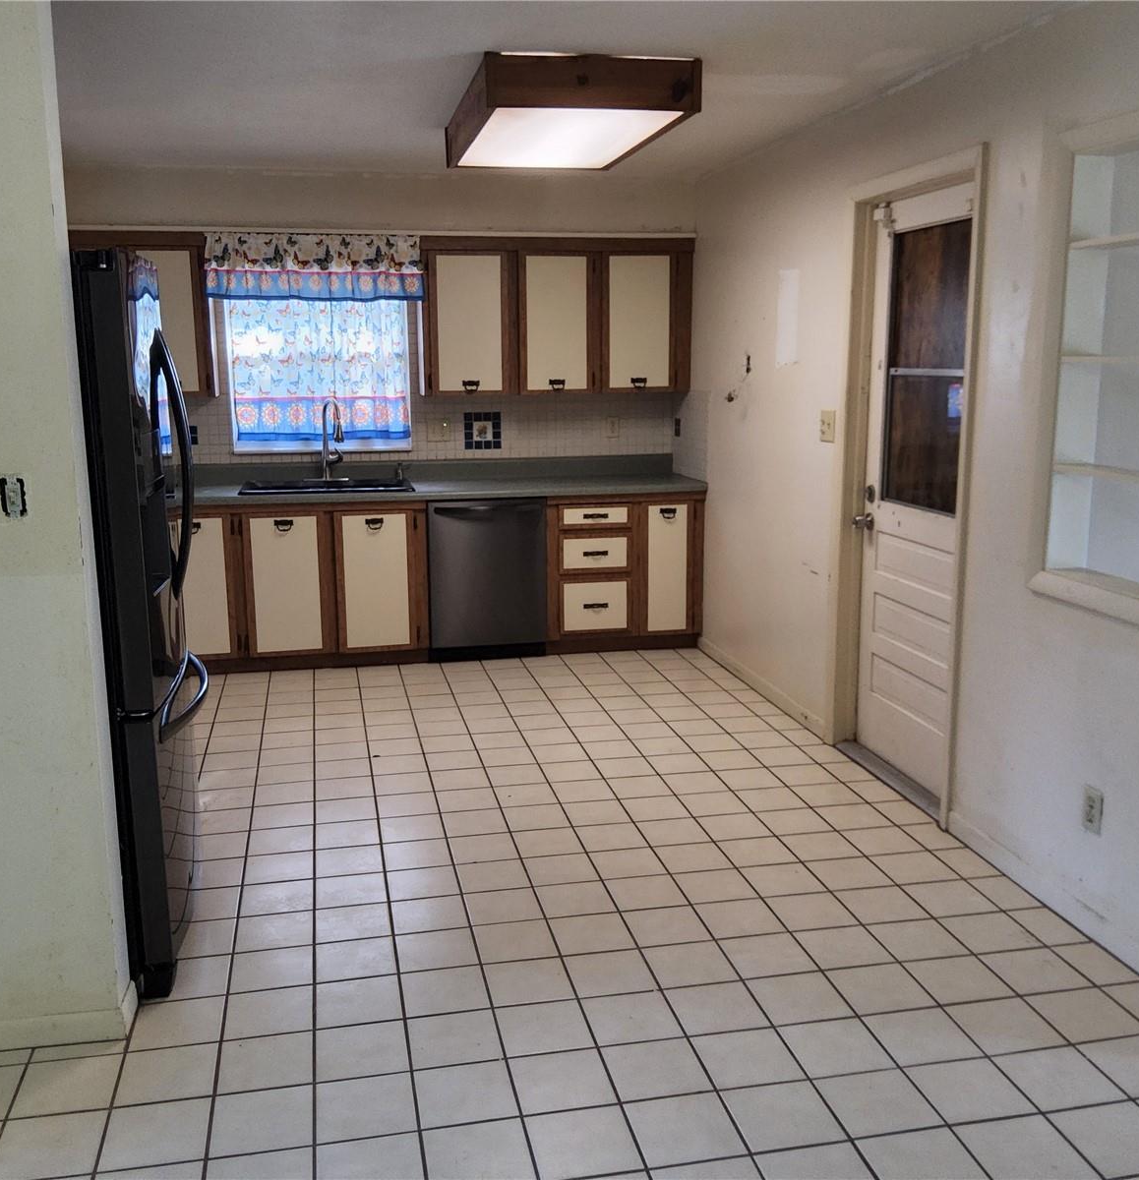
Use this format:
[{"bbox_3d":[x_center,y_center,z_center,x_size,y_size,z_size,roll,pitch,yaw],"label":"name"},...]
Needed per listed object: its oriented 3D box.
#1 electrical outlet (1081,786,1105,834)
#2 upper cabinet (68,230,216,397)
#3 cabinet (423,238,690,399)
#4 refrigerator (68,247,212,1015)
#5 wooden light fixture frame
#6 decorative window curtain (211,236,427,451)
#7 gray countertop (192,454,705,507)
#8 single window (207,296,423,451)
[{"bbox_3d":[1.383,0.584,3.009,0.010,0.110,0.077,-2,12,-12],"label":"electrical outlet"},{"bbox_3d":[-2.124,-1.343,5.559,0.715,0.760,0.325,-2,12,-12],"label":"upper cabinet"},{"bbox_3d":[-0.072,-1.438,6.002,1.414,0.778,0.325,-2,12,-12],"label":"cabinet"},{"bbox_3d":[-1.393,0.055,2.971,0.850,1.755,0.910,-2,12,-12],"label":"refrigerator"},{"bbox_3d":[-0.040,-1.639,3.972,0.660,0.157,1.130,-2,12,-12],"label":"wooden light fixture frame"},{"bbox_3d":[-1.263,-1.257,5.751,1.040,1.005,0.280,-2,12,-12],"label":"decorative window curtain"},{"bbox_3d":[-0.857,-0.576,5.848,3.086,0.135,0.610,-2,12,-12],"label":"gray countertop"},{"bbox_3d":[-1.307,-1.187,5.944,0.960,0.928,0.100,-2,12,-12],"label":"single window"}]

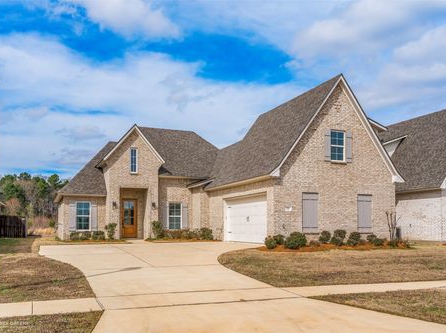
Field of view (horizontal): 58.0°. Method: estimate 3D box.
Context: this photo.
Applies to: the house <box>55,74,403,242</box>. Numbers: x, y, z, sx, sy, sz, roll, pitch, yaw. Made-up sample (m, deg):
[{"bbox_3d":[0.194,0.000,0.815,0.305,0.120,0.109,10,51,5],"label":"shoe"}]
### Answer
[{"bbox_3d":[-1.700,0.350,26.300,17.000,8.500,18.500,3,-7,-24],"label":"house"}]

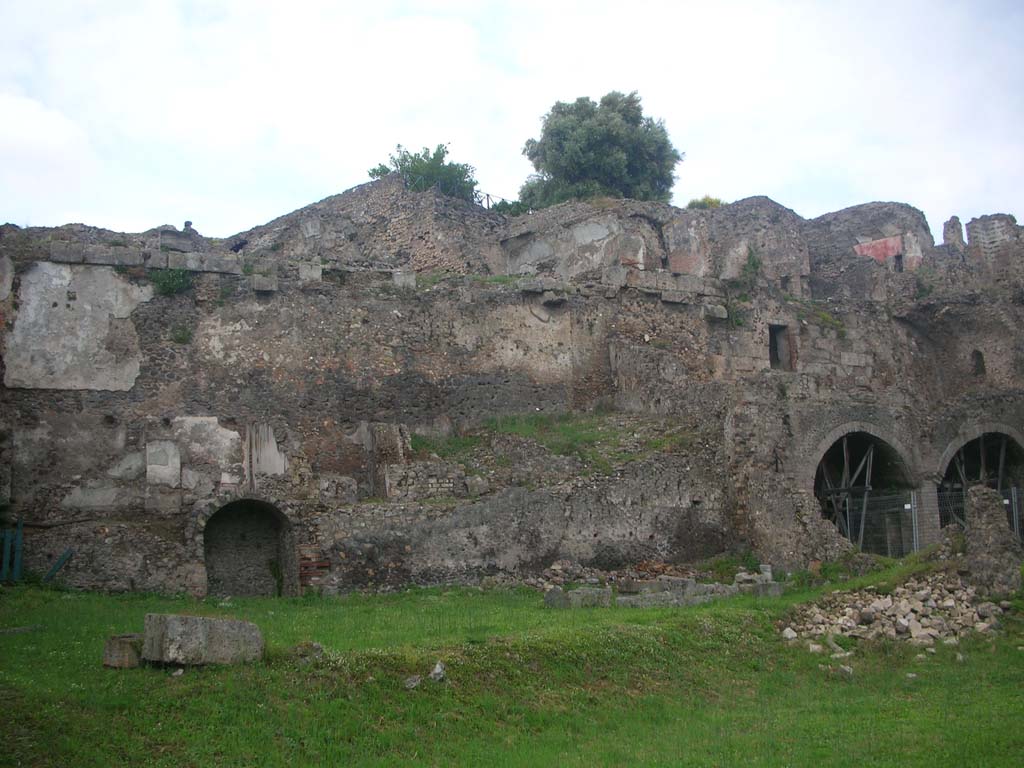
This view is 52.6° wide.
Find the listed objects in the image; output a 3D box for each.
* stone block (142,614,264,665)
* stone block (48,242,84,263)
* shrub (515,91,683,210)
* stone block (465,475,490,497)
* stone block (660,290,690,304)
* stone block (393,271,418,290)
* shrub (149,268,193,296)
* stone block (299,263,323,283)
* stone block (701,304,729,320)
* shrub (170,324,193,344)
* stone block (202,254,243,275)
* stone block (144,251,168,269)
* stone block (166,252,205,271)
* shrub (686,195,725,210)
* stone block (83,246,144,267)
[{"bbox_3d":[-4.433,3.672,14.964,1.650,0.620,0.720,0,-8,-12],"label":"stone block"},{"bbox_3d":[-12.582,-3.639,29.251,0.862,0.494,0.550,2,-8,-23],"label":"stone block"},{"bbox_3d":[3.604,-9.465,42.603,6.600,5.200,5.800,2,-9,-17],"label":"shrub"},{"bbox_3d":[-1.036,3.012,30.563,0.616,0.585,0.550,0,-8,-15],"label":"stone block"},{"bbox_3d":[5.693,-3.003,36.851,1.172,0.399,0.550,2,-8,-23],"label":"stone block"},{"bbox_3d":[-3.085,-2.970,29.853,0.630,0.480,0.500,2,-9,-17],"label":"stone block"},{"bbox_3d":[-9.036,-2.686,27.397,1.150,0.720,0.600,2,-9,-17],"label":"shrub"},{"bbox_3d":[-6.239,-3.362,31.828,0.688,0.499,0.500,2,-8,-23],"label":"stone block"},{"bbox_3d":[7.133,-2.516,37.175,1.035,0.474,0.600,1,-8,-22],"label":"stone block"},{"bbox_3d":[-9.525,-1.388,29.782,0.595,0.554,0.400,2,-8,-23],"label":"shrub"},{"bbox_3d":[-8.616,-3.460,30.751,1.112,0.478,0.550,2,-8,-23],"label":"stone block"},{"bbox_3d":[-9.584,-3.343,27.913,0.620,0.440,0.550,2,-9,-17],"label":"stone block"},{"bbox_3d":[-8.882,-3.314,28.125,0.980,0.450,0.550,2,-9,-17],"label":"stone block"},{"bbox_3d":[7.656,-7.181,40.964,1.500,0.750,1.200,2,-9,-17],"label":"shrub"},{"bbox_3d":[-10.623,-3.372,27.601,1.600,0.430,0.550,2,-9,-17],"label":"stone block"}]

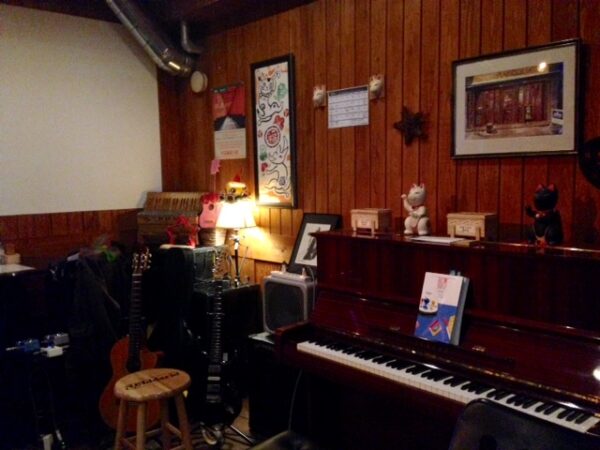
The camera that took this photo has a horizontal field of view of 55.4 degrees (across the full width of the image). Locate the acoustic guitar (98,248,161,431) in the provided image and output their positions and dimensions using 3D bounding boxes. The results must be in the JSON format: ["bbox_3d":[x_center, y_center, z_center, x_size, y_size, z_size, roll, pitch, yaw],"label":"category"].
[{"bbox_3d":[-0.880,0.615,3.095,0.352,0.969,0.105,0,-7,3],"label":"acoustic guitar"}]

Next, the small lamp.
[{"bbox_3d":[-0.394,0.108,3.514,0.248,0.535,0.248,-1,6,0],"label":"small lamp"}]

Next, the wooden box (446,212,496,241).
[{"bbox_3d":[0.709,0.009,2.357,0.097,0.108,0.171,-6,8,-43],"label":"wooden box"}]

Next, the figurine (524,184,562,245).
[{"bbox_3d":[0.954,-0.049,2.232,0.120,0.240,0.140,-6,8,-43],"label":"figurine"}]

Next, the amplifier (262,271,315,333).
[{"bbox_3d":[-0.009,0.442,3.095,0.200,0.329,0.355,-6,8,-43],"label":"amplifier"}]

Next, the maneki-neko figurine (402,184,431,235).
[{"bbox_3d":[0.527,-0.076,2.599,0.115,0.237,0.126,-6,8,-43],"label":"maneki-neko figurine"}]

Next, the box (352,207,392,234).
[{"bbox_3d":[0.340,-0.019,2.710,0.101,0.107,0.164,-6,8,-43],"label":"box"}]

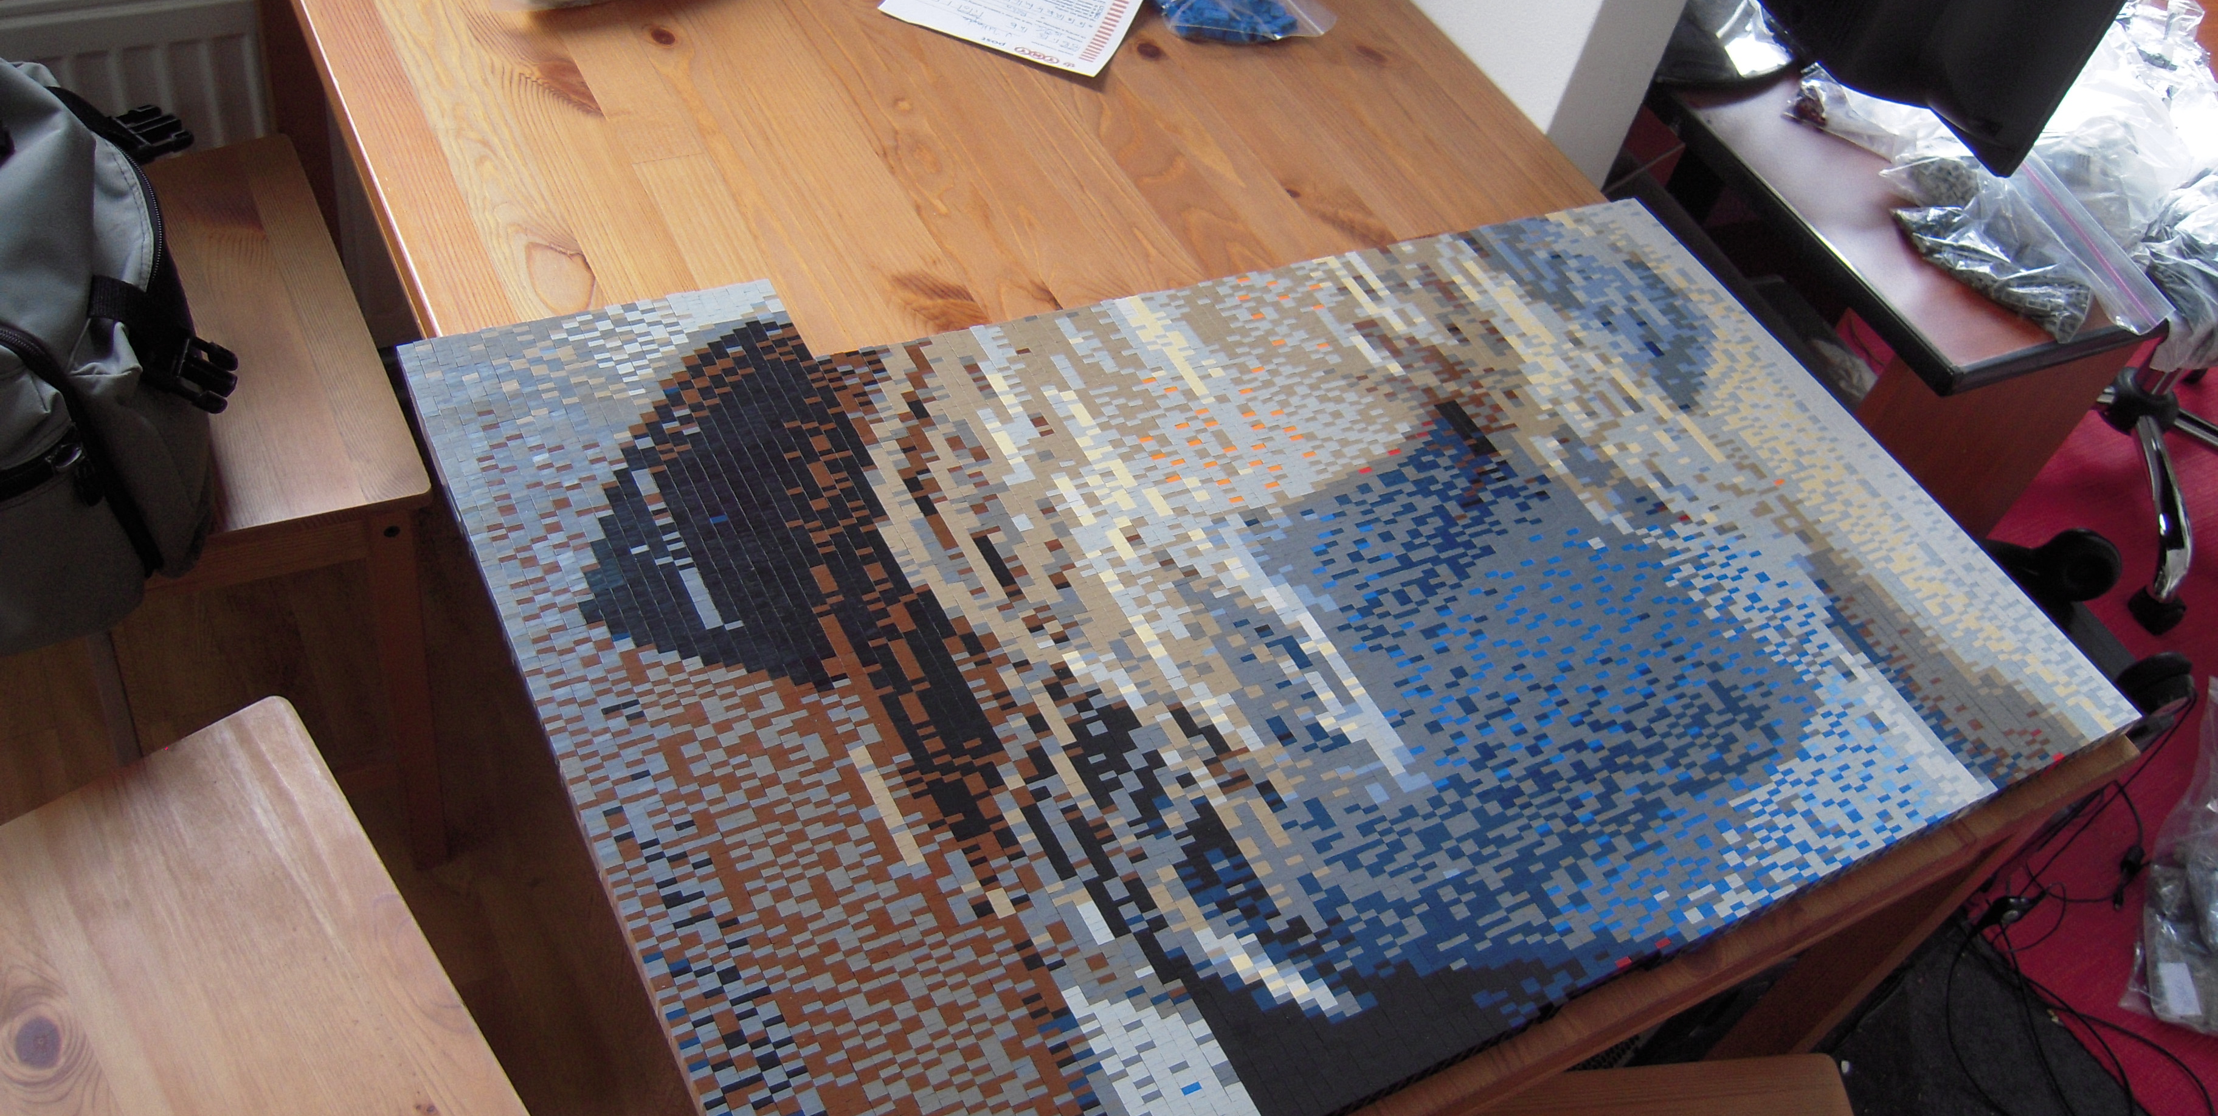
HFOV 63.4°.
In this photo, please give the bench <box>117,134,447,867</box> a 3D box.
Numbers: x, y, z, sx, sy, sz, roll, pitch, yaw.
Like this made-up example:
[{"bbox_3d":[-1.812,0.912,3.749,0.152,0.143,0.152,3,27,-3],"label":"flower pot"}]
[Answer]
[{"bbox_3d":[-0.740,0.016,1.346,0.370,0.455,0.400,-15,55,-27],"label":"bench"}]

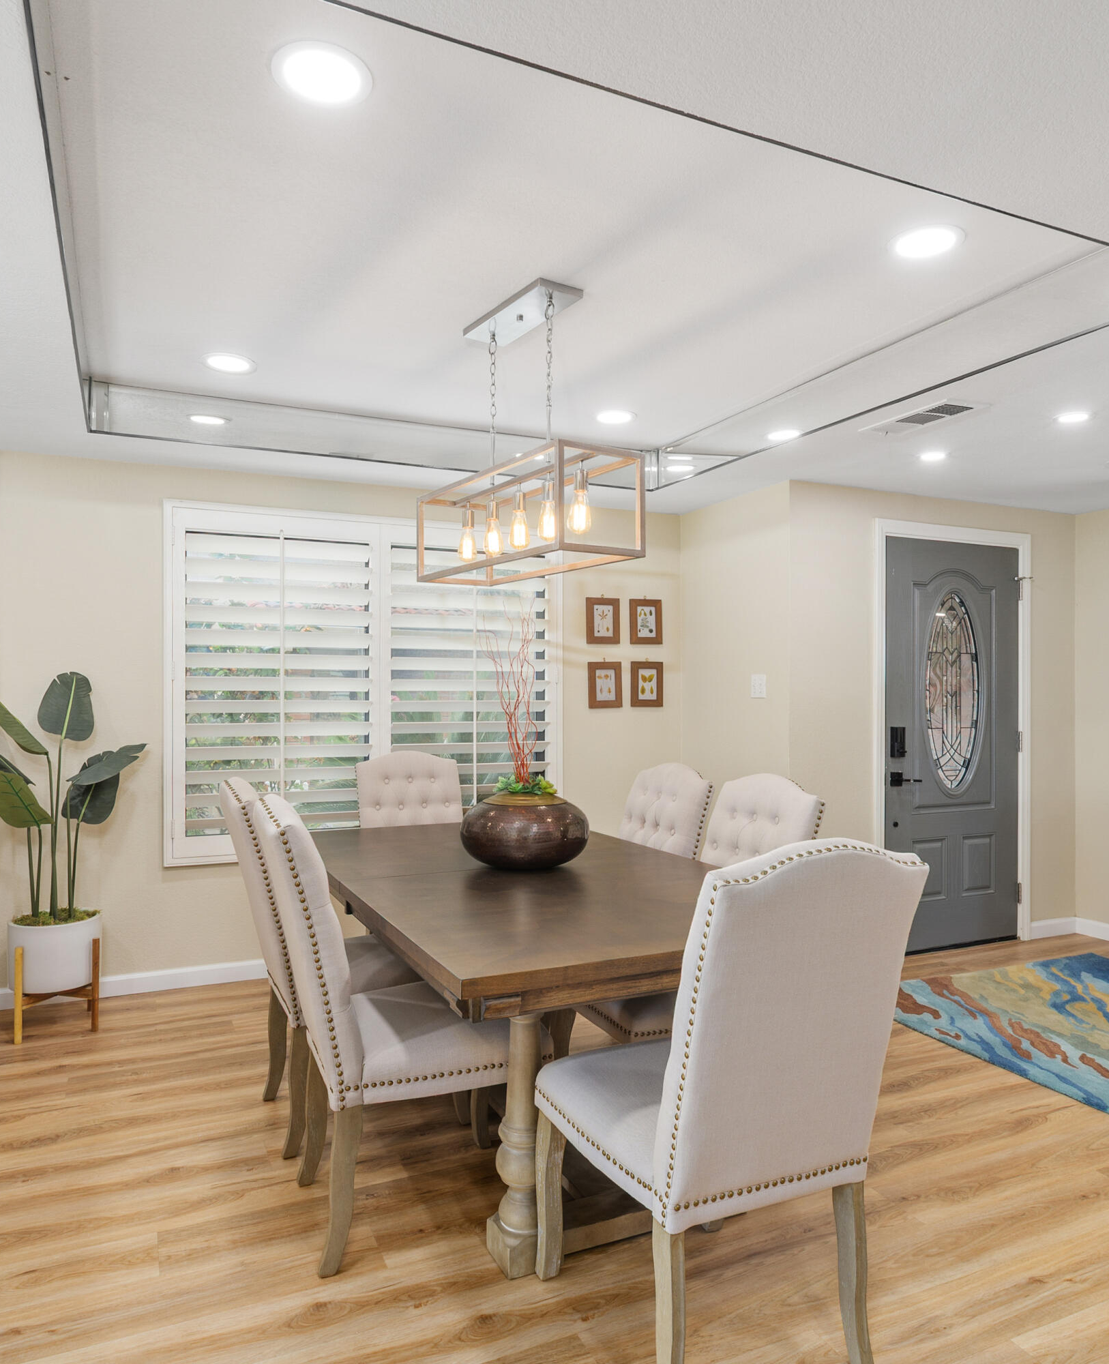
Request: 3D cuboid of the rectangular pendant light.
[{"bbox_3d":[-0.108,-0.493,2.867,0.289,0.289,0.900,1,-1,-33],"label":"rectangular pendant light"}]

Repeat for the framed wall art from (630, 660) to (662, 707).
[{"bbox_3d":[0.514,0.019,4.996,0.207,0.240,0.020,0,-1,-25],"label":"framed wall art"}]

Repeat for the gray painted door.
[{"bbox_3d":[2.011,0.314,4.613,0.910,2.040,0.045,0,-1,-25],"label":"gray painted door"}]

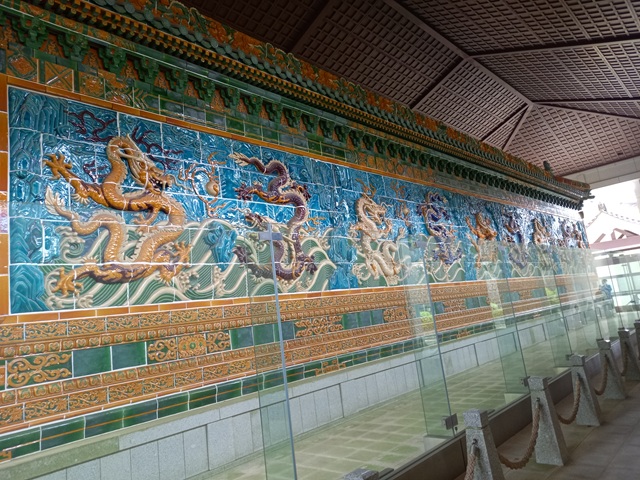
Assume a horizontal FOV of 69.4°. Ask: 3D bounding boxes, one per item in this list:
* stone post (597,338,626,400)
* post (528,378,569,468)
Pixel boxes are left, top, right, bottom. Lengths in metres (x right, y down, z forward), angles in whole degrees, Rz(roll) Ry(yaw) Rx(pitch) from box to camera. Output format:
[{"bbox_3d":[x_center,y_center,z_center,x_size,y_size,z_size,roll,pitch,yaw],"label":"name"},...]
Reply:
[{"bbox_3d":[3.975,1.768,6.319,0.229,0.746,0.224,-15,-12,42],"label":"stone post"},{"bbox_3d":[2.124,1.683,4.355,0.229,0.746,0.224,-15,-12,42],"label":"post"}]

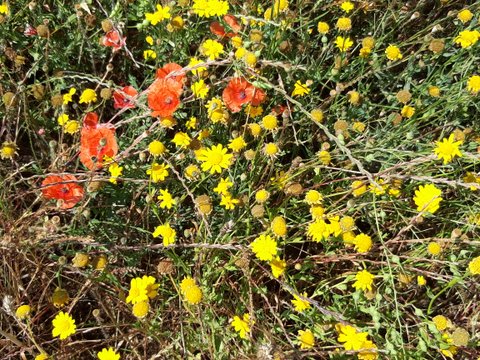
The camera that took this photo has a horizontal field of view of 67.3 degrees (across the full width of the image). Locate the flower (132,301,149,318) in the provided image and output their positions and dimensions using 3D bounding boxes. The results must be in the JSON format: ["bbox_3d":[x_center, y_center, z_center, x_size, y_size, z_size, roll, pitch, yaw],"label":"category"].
[{"bbox_3d":[-0.115,0.150,0.417,0.019,0.013,0.019,2,64,-4],"label":"flower"}]

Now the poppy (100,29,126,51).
[{"bbox_3d":[-0.229,-0.254,0.651,0.045,0.032,0.045,0,53,0],"label":"poppy"}]

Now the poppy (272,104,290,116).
[{"bbox_3d":[0.079,-0.133,0.690,0.042,0.025,0.042,0,57,0],"label":"poppy"}]

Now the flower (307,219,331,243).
[{"bbox_3d":[0.098,0.064,0.455,0.029,0.012,0.029,-2,67,3],"label":"flower"}]

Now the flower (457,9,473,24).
[{"bbox_3d":[0.414,-0.301,0.665,0.029,0.021,0.029,0,63,0],"label":"flower"}]

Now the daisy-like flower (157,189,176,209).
[{"bbox_3d":[-0.118,0.030,0.580,0.033,0.015,0.033,0,70,0],"label":"daisy-like flower"}]

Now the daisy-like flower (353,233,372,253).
[{"bbox_3d":[0.155,0.080,0.456,0.025,0.012,0.025,-3,66,5],"label":"daisy-like flower"}]

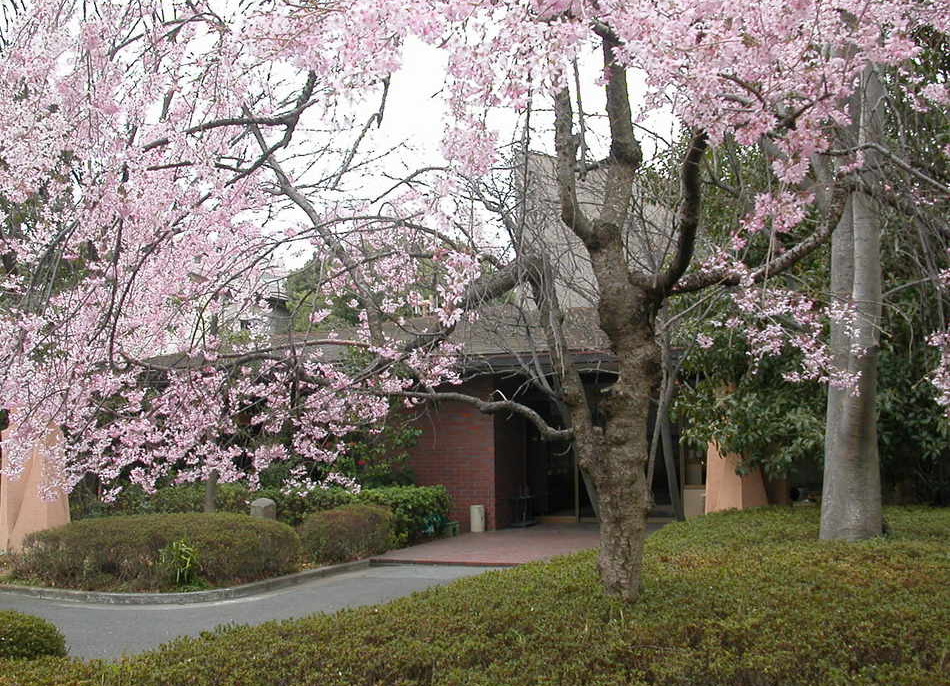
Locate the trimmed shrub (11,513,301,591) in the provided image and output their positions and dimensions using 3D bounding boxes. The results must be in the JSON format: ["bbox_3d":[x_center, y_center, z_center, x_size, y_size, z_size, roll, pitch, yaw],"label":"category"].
[{"bbox_3d":[-3.750,2.372,11.744,3.300,0.650,2.400,0,-5,0],"label":"trimmed shrub"}]

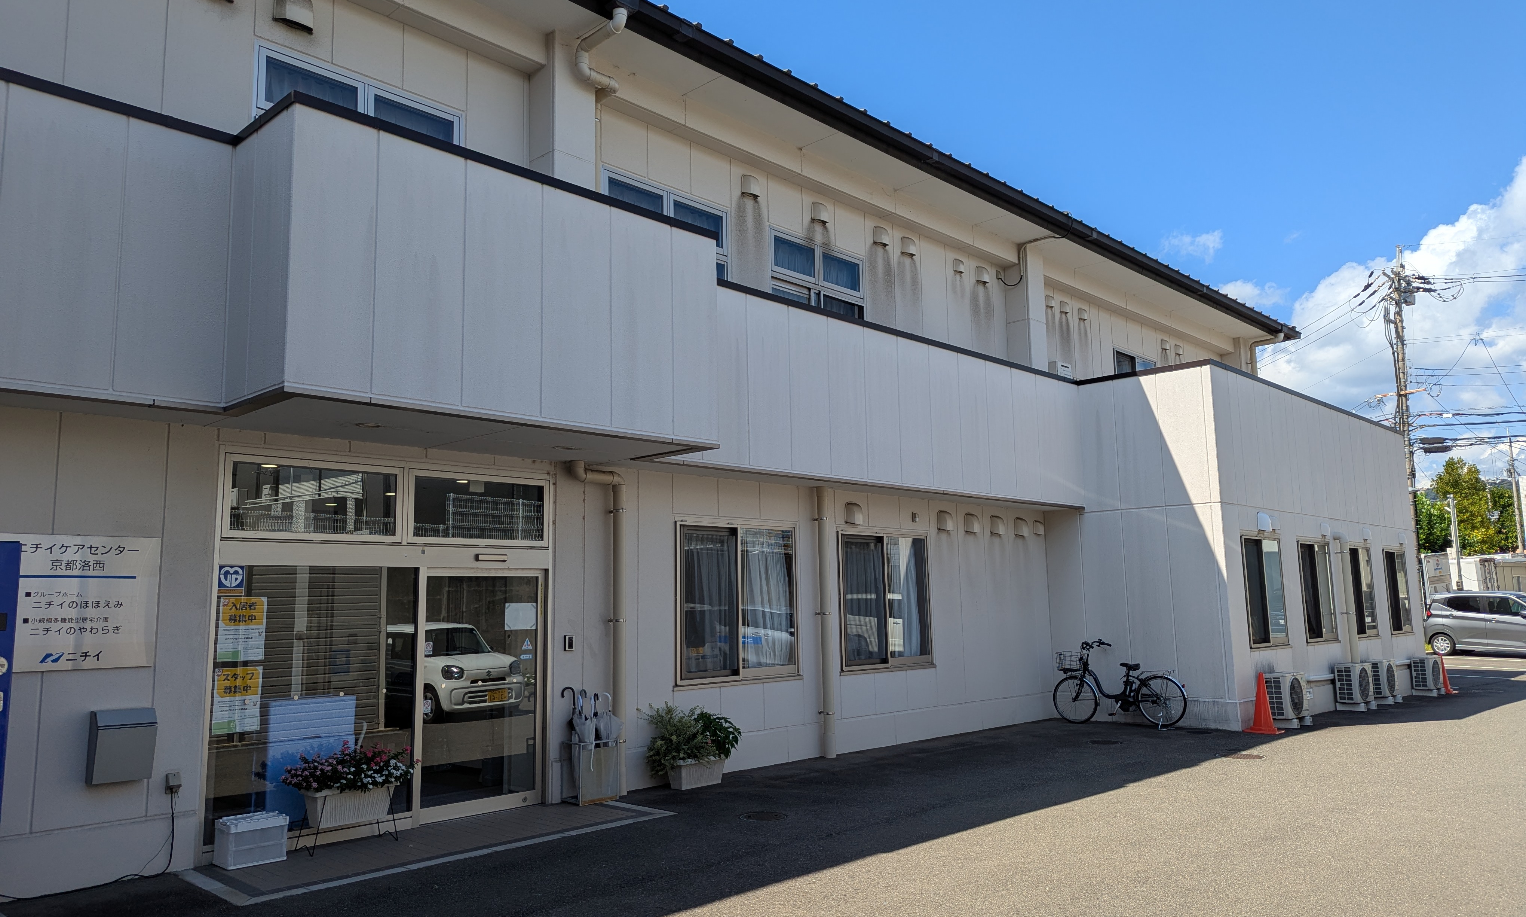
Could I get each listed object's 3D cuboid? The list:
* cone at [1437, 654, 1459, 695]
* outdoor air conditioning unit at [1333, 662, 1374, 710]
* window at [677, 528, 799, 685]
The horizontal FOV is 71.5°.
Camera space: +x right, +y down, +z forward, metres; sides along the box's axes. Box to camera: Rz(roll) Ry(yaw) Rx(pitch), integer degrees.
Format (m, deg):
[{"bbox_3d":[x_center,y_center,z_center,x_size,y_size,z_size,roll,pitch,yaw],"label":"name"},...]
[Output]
[{"bbox_3d":[12.237,3.844,19.080,0.380,0.700,0.380,-8,-10,43],"label":"cone"},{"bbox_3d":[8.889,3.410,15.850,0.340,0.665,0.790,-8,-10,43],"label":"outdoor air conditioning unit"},{"bbox_3d":[-0.216,1.406,10.516,0.090,1.508,1.674,-9,-11,43],"label":"window"}]

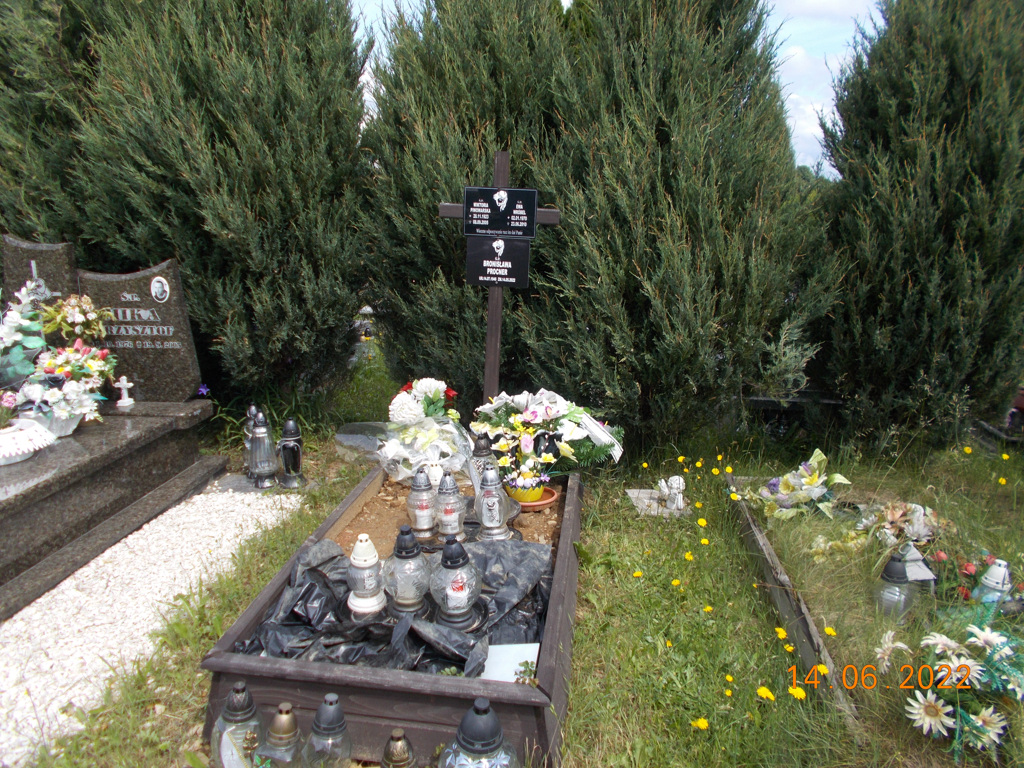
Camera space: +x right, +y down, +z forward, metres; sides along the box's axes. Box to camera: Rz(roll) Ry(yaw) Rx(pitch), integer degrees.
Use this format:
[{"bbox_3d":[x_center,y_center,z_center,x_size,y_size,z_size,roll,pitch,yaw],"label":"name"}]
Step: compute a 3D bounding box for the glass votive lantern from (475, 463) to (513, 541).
[{"bbox_3d":[-0.065,0.415,2.790,0.130,0.270,0.120,2,13,3],"label":"glass votive lantern"}]

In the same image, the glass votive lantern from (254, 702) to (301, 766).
[{"bbox_3d":[-0.537,0.858,1.821,0.102,0.210,0.102,4,13,16],"label":"glass votive lantern"}]

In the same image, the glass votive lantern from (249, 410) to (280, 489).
[{"bbox_3d":[-1.181,0.307,3.670,0.143,0.360,0.143,1,13,6],"label":"glass votive lantern"}]

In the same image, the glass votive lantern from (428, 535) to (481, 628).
[{"bbox_3d":[-0.161,0.563,2.222,0.148,0.256,0.148,1,13,0],"label":"glass votive lantern"}]

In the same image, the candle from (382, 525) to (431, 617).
[{"bbox_3d":[-0.321,0.561,2.345,0.146,0.262,0.146,1,13,6],"label":"candle"}]

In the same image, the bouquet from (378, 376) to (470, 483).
[{"bbox_3d":[-0.382,0.185,3.350,0.400,0.420,0.330,3,13,7],"label":"bouquet"}]

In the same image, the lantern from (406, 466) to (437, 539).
[{"bbox_3d":[-0.328,0.424,2.800,0.112,0.258,0.112,1,13,0],"label":"lantern"}]

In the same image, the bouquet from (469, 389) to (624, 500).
[{"bbox_3d":[0.148,0.239,3.353,0.640,0.410,0.450,1,13,6],"label":"bouquet"}]

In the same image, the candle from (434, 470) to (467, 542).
[{"bbox_3d":[-0.225,0.441,2.811,0.108,0.253,0.108,1,13,6],"label":"candle"}]

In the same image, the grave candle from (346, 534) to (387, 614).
[{"bbox_3d":[-0.446,0.575,2.357,0.119,0.229,0.119,1,13,6],"label":"grave candle"}]

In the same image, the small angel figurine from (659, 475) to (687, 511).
[{"bbox_3d":[0.715,0.485,3.430,0.115,0.148,0.105,12,17,39],"label":"small angel figurine"}]

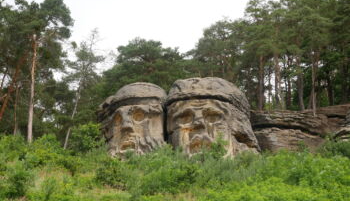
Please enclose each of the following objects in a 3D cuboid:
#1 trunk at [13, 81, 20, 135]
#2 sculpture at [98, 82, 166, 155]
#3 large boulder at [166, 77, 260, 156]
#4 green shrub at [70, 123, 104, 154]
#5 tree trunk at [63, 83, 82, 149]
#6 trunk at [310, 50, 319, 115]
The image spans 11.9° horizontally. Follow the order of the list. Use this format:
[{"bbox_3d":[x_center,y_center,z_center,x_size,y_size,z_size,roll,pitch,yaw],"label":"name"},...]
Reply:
[{"bbox_3d":[-16.231,0.819,172.000,0.300,5.700,0.300,3,-6,0],"label":"trunk"},{"bbox_3d":[-4.251,2.000,168.000,6.100,7.800,5.600,-2,-6,20],"label":"sculpture"},{"bbox_3d":[3.751,1.800,168.000,8.600,8.300,6.300,-1,-6,13],"label":"large boulder"},{"bbox_3d":[-8.694,3.684,165.000,3.600,3.400,3.200,0,-6,0],"label":"green shrub"},{"bbox_3d":[-10.252,1.600,168.000,0.320,6.800,0.320,14,-6,1],"label":"tree trunk"},{"bbox_3d":[14.234,-1.741,172.000,0.360,6.600,0.360,-1,-6,0],"label":"trunk"}]

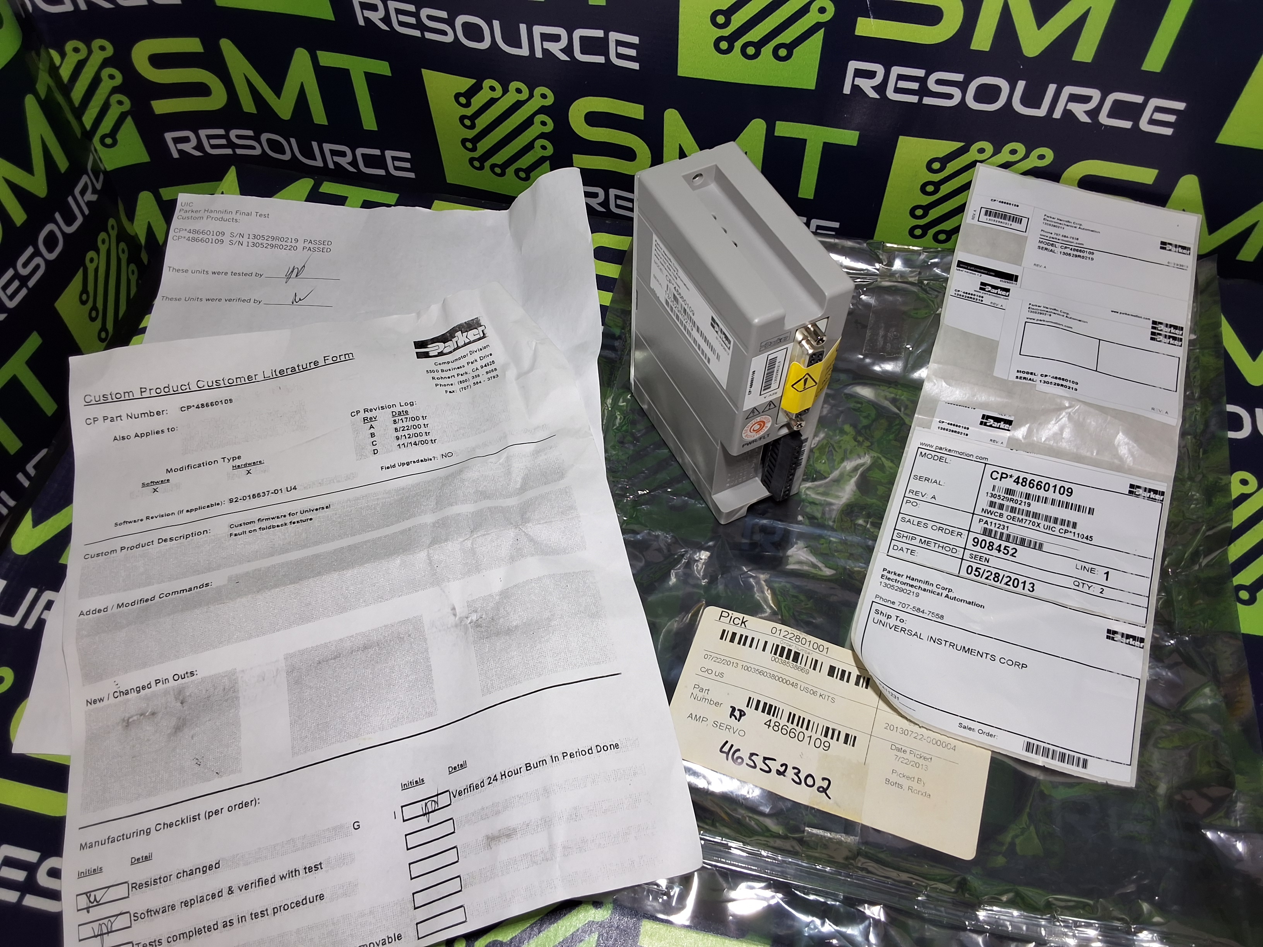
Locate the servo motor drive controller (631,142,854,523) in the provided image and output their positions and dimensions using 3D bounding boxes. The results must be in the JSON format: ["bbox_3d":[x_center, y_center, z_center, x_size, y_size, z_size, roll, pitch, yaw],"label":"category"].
[{"bbox_3d":[0.038,-0.046,0.395,0.039,0.127,0.085,-23,60,-15],"label":"servo motor drive controller"}]

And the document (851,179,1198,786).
[{"bbox_3d":[0.176,-0.018,0.437,0.109,0.014,0.284,15,62,9],"label":"document"}]

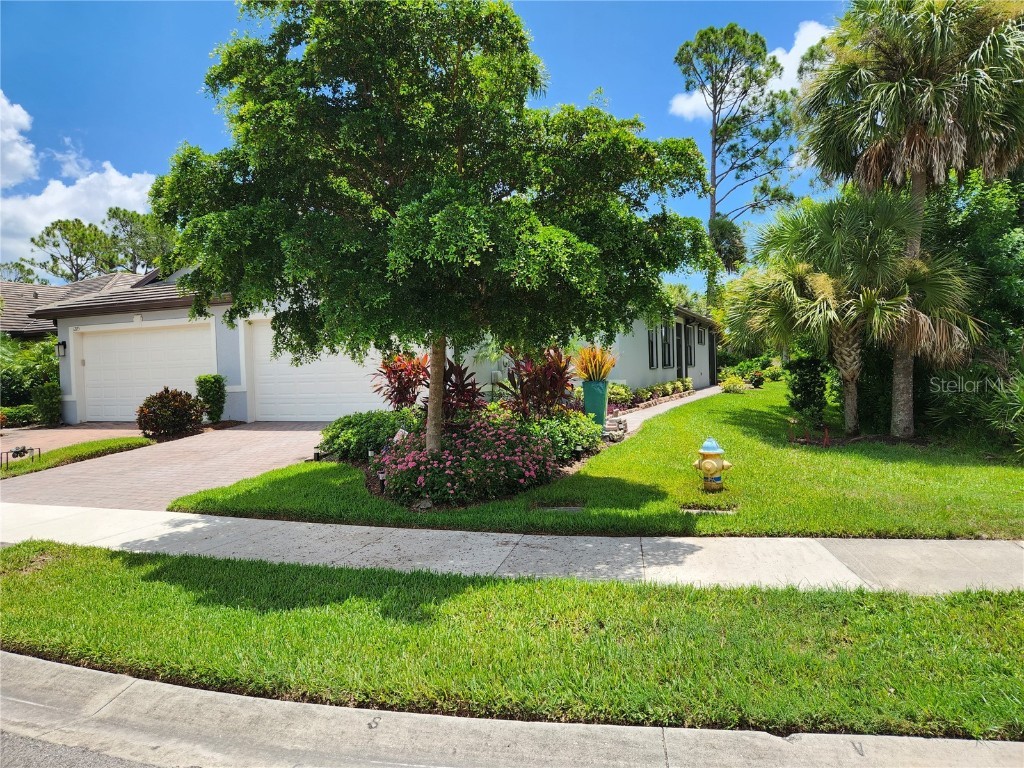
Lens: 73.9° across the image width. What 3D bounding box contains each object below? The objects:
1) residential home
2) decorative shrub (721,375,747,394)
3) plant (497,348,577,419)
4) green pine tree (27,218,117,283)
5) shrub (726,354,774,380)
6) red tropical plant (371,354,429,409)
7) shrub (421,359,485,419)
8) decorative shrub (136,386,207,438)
[{"bbox_3d":[-1.589,-2.123,26.351,16.100,5.400,23.650,-1,1,23],"label":"residential home"},{"bbox_3d":[7.922,0.071,24.307,0.950,0.750,0.950,-1,1,23],"label":"decorative shrub"},{"bbox_3d":[0.411,0.068,11.313,1.300,1.350,1.200,-2,1,0],"label":"plant"},{"bbox_3d":[-36.043,-6.626,56.130,7.600,14.000,7.400,-1,1,23],"label":"green pine tree"},{"bbox_3d":[12.291,-0.717,35.014,2.400,1.500,2.200,-1,1,23],"label":"shrub"},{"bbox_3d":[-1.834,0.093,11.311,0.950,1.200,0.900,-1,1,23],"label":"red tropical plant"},{"bbox_3d":[-0.911,0.245,11.012,1.050,1.250,1.000,-2,1,0],"label":"shrub"},{"bbox_3d":[-7.462,0.648,14.910,1.450,1.100,1.400,-1,1,23],"label":"decorative shrub"}]

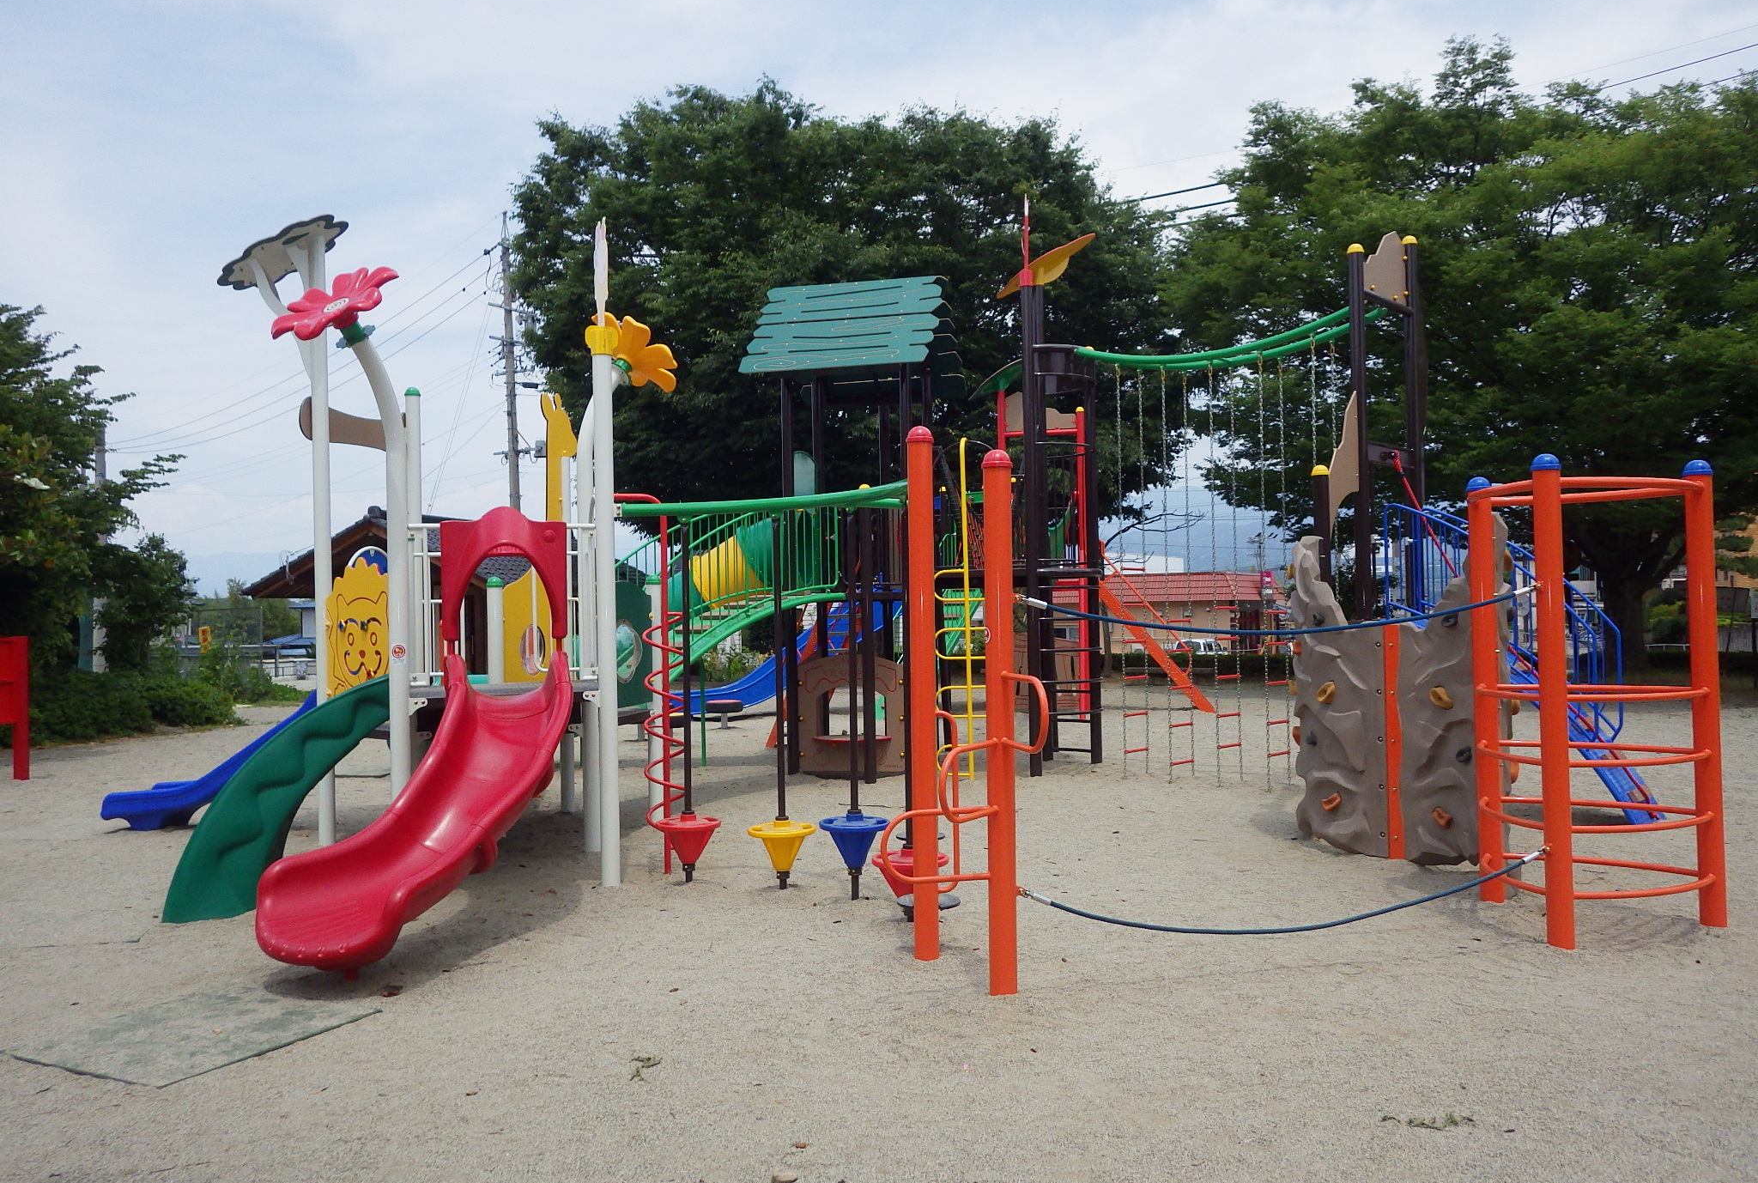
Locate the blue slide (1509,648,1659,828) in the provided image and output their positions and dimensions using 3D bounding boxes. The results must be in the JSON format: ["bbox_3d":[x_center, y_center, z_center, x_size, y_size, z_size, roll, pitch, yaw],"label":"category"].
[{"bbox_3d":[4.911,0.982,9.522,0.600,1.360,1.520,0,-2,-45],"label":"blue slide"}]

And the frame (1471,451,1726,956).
[{"bbox_3d":[3.394,0.499,6.207,1.130,2.260,0.980,-2,-2,40],"label":"frame"}]

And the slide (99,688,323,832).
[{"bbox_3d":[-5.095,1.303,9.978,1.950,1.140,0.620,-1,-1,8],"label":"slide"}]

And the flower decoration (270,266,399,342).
[{"bbox_3d":[-2.924,-1.538,6.896,0.680,0.200,0.640,-2,41,26],"label":"flower decoration"}]

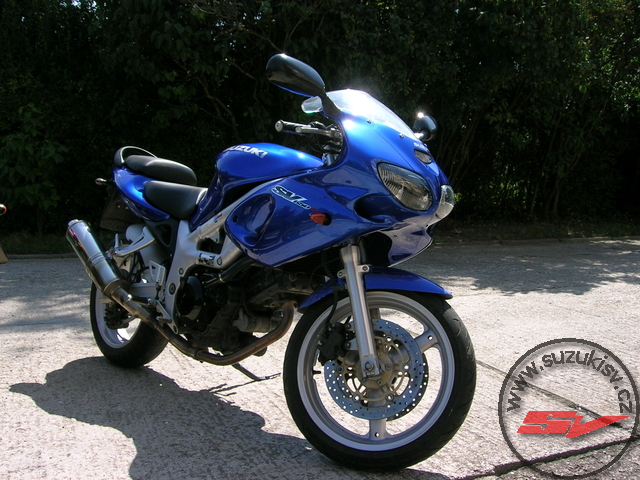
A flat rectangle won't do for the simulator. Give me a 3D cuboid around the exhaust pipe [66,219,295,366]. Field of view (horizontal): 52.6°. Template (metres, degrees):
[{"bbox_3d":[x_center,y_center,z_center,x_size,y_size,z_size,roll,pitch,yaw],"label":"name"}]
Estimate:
[{"bbox_3d":[-0.617,0.183,2.518,1.260,0.440,0.270,6,-1,45],"label":"exhaust pipe"}]

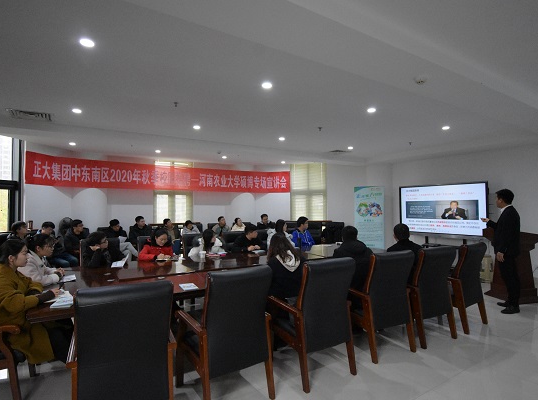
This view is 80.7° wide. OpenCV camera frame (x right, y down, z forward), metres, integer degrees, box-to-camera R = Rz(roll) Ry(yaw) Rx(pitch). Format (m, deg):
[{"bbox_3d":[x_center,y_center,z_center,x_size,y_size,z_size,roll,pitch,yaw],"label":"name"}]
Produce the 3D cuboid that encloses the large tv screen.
[{"bbox_3d":[3.940,0.235,7.320,0.090,1.160,1.950,1,-1,-38],"label":"large tv screen"}]

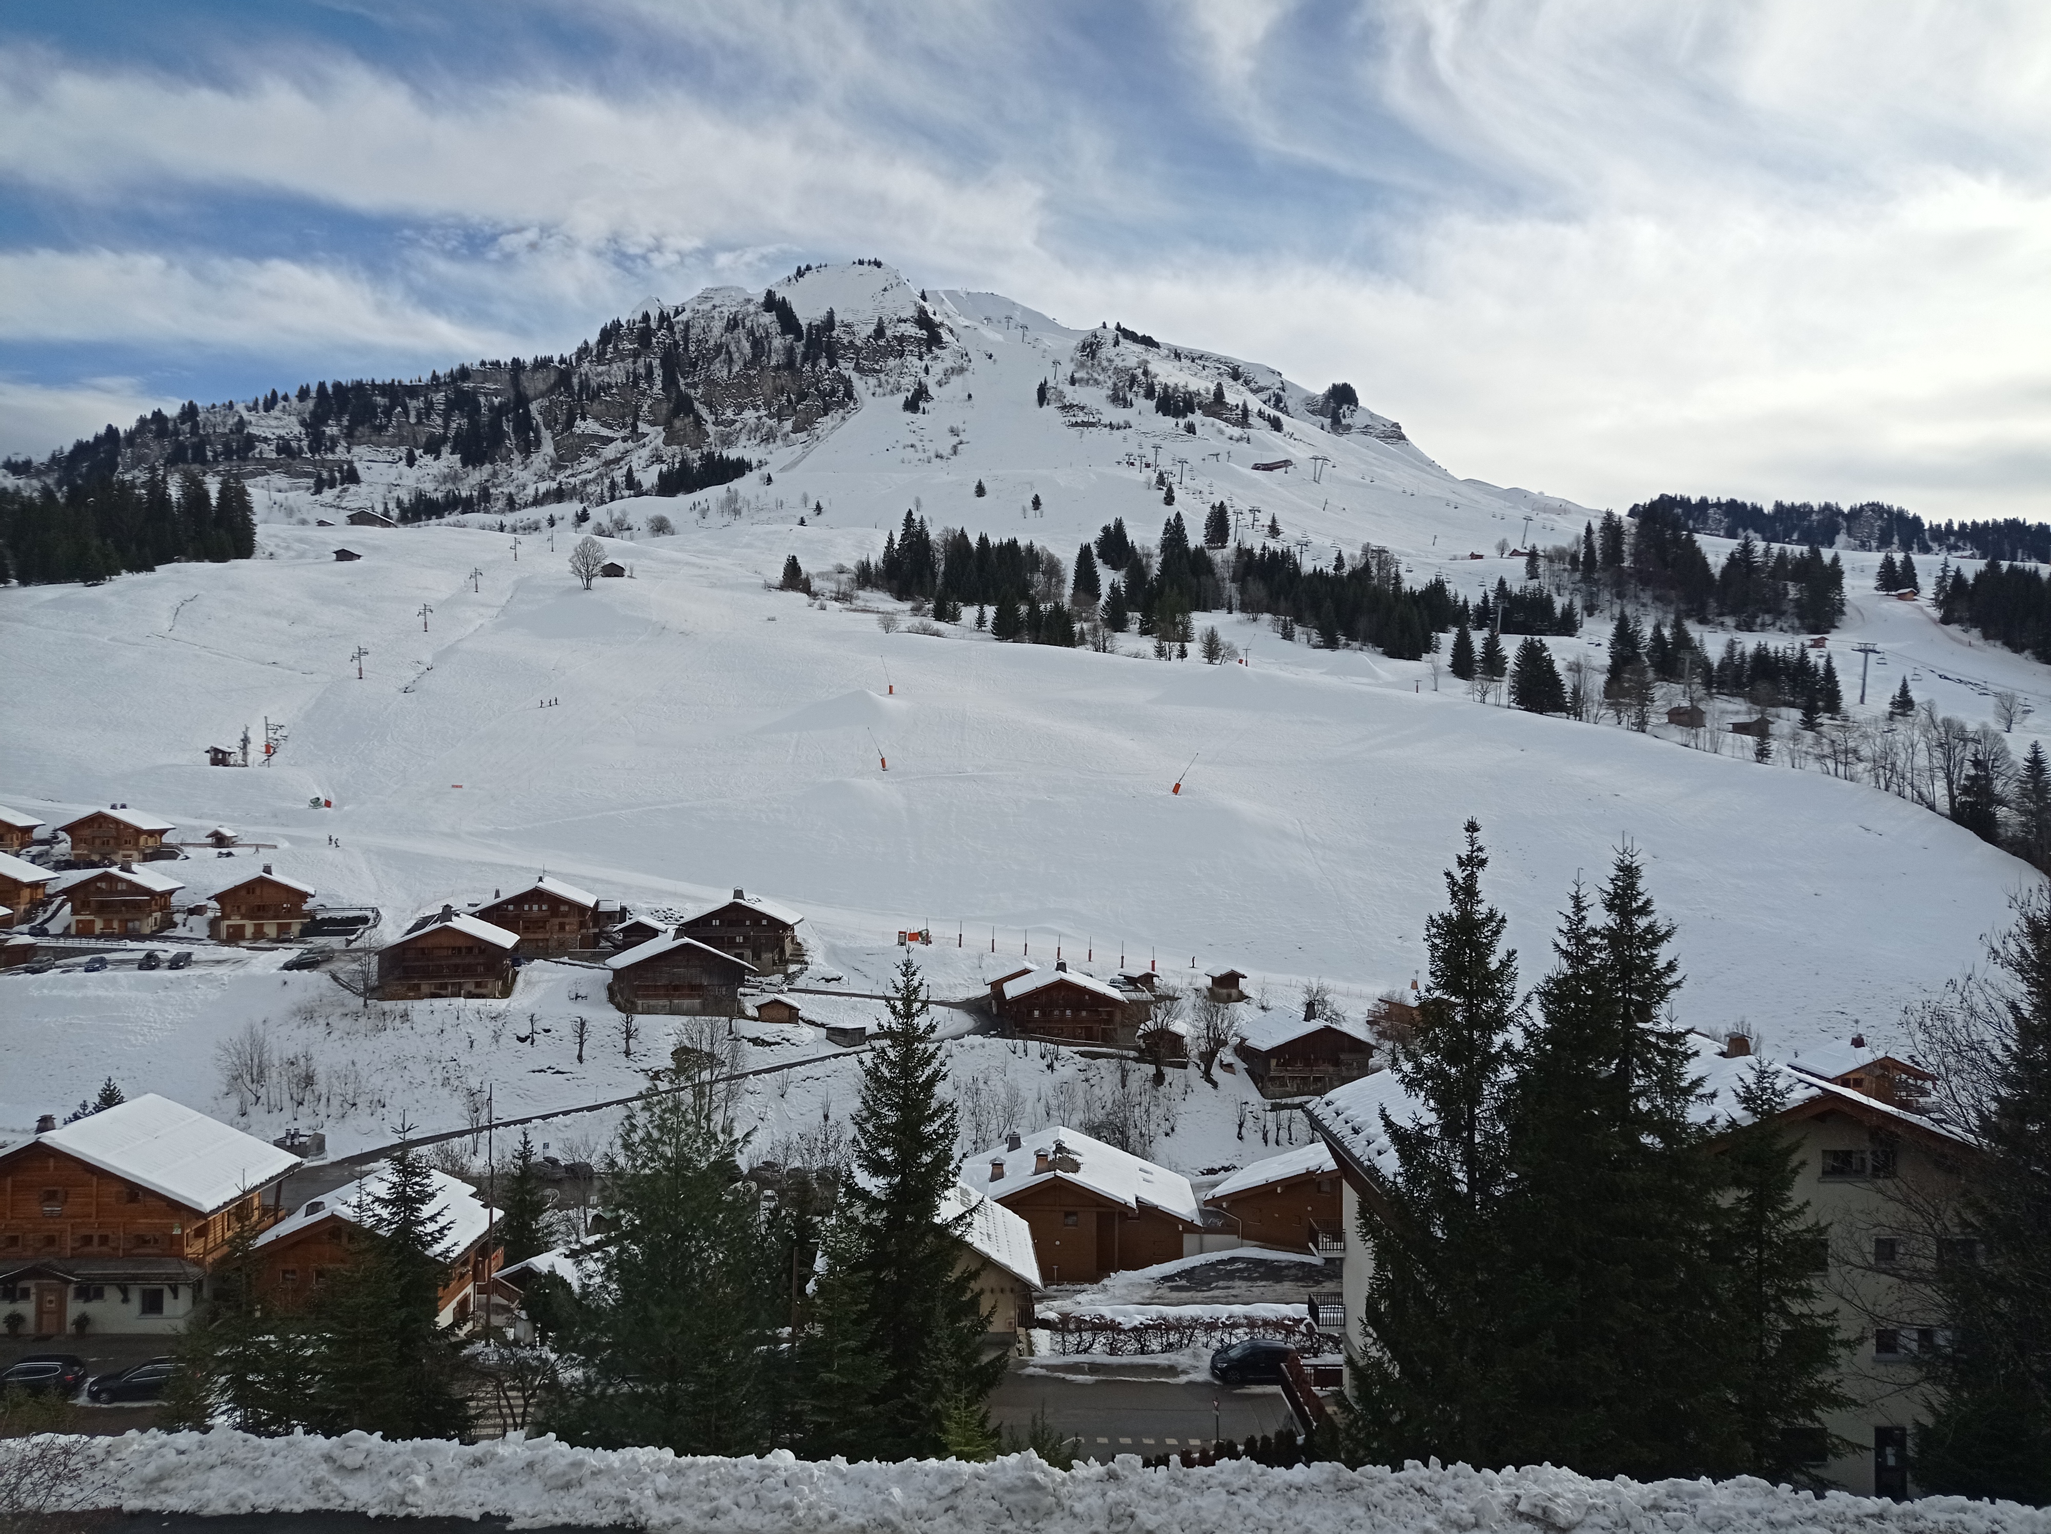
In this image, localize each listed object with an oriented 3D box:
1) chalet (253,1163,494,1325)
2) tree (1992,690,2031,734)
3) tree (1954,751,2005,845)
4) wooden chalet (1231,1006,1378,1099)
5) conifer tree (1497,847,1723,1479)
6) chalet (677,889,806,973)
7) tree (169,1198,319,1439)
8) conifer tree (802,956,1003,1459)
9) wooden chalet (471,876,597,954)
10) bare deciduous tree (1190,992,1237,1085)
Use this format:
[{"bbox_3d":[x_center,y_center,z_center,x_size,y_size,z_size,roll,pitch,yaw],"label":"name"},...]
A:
[{"bbox_3d":[-33.387,24.801,84.692,10.600,7.120,9.400,0,-1,-3],"label":"chalet"},{"bbox_3d":[228.901,-12.848,385.000,7.400,10.000,7.400,-1,-1,31],"label":"tree"},{"bbox_3d":[161.195,5.281,280.000,8.400,15.980,8.400,0,1,0],"label":"tree"},{"bbox_3d":[31.747,32.027,186.711,12.700,8.360,13.500,0,-1,-6],"label":"wooden chalet"},{"bbox_3d":[14.881,10.705,42.000,5.800,17.350,5.800,0,-1,0],"label":"conifer tree"},{"bbox_3d":[-37.173,21.597,217.739,14.400,9.390,13.500,0,-1,-3],"label":"chalet"},{"bbox_3d":[-24.608,17.253,52.000,4.800,7.950,4.800,0,1,0],"label":"tree"},{"bbox_3d":[-3.328,12.253,45.000,5.300,14.150,5.300,0,1,0],"label":"conifer tree"},{"bbox_3d":[-64.089,19.416,217.000,14.200,9.200,12.500,0,-1,-3],"label":"wooden chalet"},{"bbox_3d":[19.651,28.197,173.000,4.800,9.300,4.800,0,-1,6],"label":"bare deciduous tree"}]

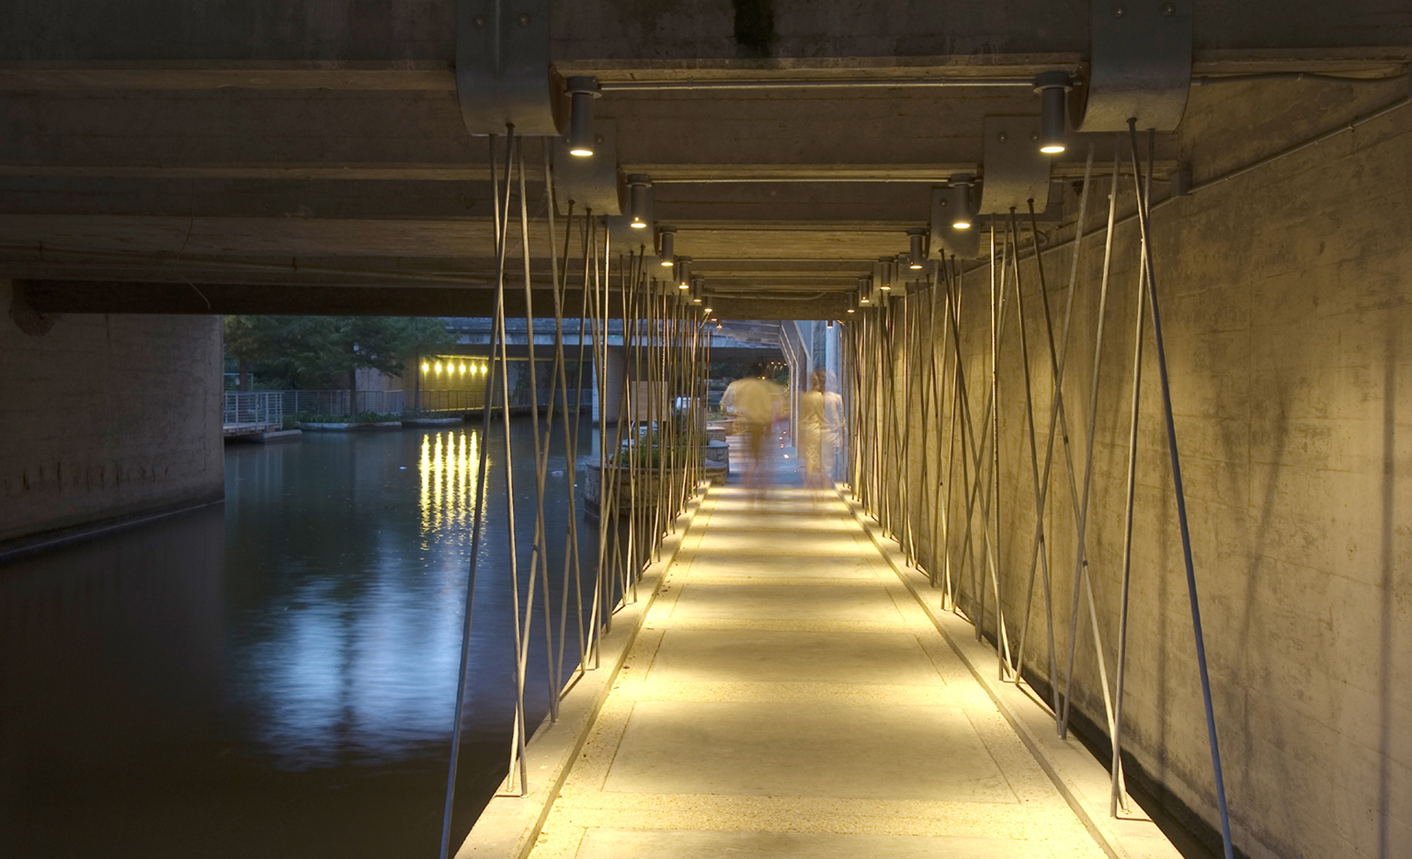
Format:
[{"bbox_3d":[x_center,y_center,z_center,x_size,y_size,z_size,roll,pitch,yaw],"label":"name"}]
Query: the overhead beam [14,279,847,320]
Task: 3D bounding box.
[{"bbox_3d":[-3.393,-1.583,17.454,10.496,0.420,0.350,1,2,4],"label":"overhead beam"}]

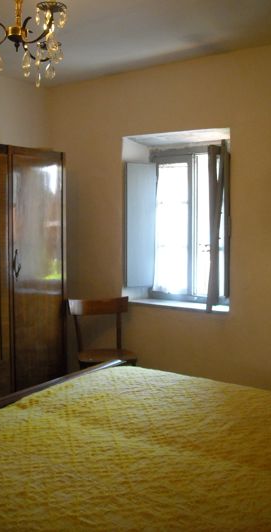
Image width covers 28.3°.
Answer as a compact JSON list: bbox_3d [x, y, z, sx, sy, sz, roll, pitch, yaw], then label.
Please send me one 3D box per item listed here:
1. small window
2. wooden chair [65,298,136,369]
[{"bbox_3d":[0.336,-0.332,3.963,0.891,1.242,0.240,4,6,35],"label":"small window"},{"bbox_3d":[-0.221,0.671,3.848,0.450,0.820,0.450,-1,5,-14],"label":"wooden chair"}]

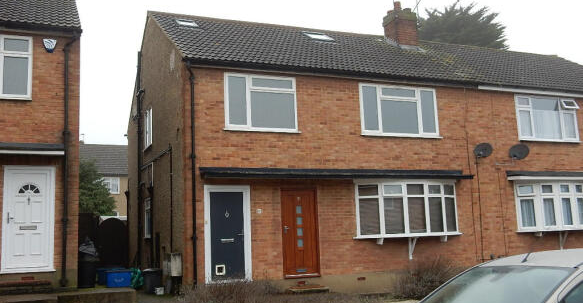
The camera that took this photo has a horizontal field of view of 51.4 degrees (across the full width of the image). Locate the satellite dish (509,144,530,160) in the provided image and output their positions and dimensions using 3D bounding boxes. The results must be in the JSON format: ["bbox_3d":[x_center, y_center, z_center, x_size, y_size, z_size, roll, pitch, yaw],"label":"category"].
[{"bbox_3d":[6.162,0.005,16.383,0.570,0.480,0.320,-7,-9,29],"label":"satellite dish"}]

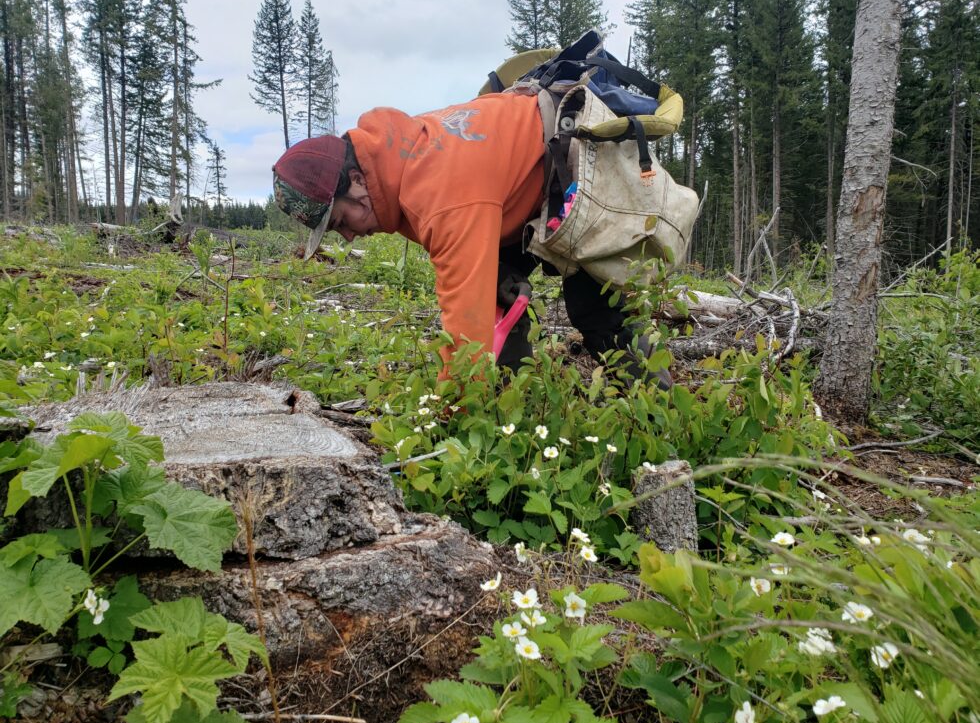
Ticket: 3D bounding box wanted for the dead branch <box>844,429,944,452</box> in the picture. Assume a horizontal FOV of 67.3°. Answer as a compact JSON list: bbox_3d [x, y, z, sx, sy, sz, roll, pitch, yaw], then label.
[{"bbox_3d":[0.943,0.185,1.710,0.280,0.030,0.050,-3,7,-20],"label":"dead branch"}]

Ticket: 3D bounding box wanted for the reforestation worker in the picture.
[{"bbox_3d":[0.040,-0.235,1.840,1.050,0.830,0.580,-3,7,-21],"label":"reforestation worker"}]

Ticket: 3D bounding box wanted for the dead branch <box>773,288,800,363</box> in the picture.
[{"bbox_3d":[1.047,-0.124,2.600,0.090,0.260,0.100,0,6,0],"label":"dead branch"}]

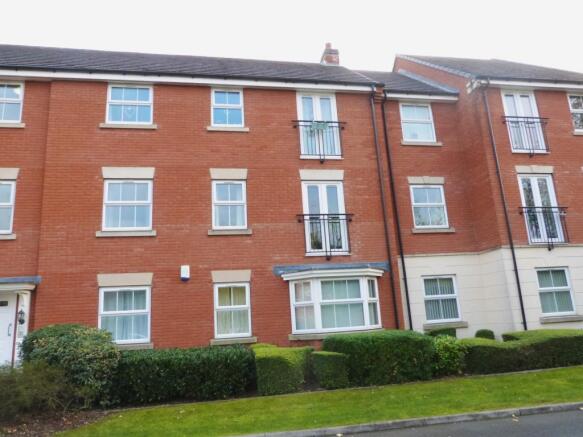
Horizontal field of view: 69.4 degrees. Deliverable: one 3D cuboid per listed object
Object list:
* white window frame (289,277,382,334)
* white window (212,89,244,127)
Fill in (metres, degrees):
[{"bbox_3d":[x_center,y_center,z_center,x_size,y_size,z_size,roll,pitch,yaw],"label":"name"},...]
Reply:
[{"bbox_3d":[1.175,2.154,10.689,2.420,1.360,0.470,-1,-13,-11],"label":"white window frame"},{"bbox_3d":[-1.767,-3.048,11.689,0.882,1.148,0.080,-1,-13,-11],"label":"white window"}]

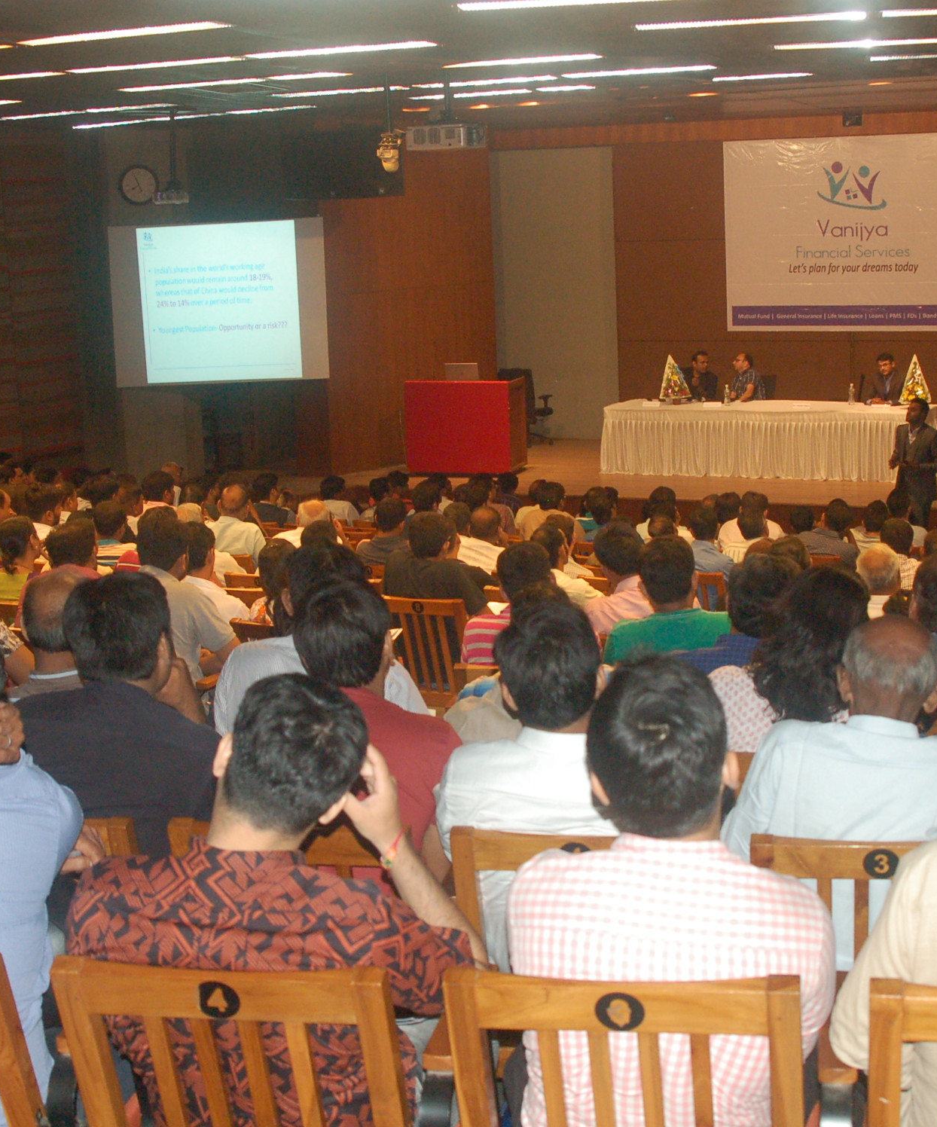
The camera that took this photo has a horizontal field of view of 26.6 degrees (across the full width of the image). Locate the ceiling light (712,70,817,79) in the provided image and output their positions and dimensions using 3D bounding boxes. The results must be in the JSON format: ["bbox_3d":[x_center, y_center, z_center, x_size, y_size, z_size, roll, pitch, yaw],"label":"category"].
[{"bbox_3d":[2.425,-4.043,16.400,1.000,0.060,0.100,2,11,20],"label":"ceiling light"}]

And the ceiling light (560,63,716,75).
[{"bbox_3d":[1.276,-3.683,14.800,1.220,0.060,0.100,3,12,23],"label":"ceiling light"}]

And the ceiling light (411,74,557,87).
[{"bbox_3d":[0.133,-3.872,15.900,1.220,0.080,0.300,1,11,18],"label":"ceiling light"}]

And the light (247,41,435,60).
[{"bbox_3d":[-0.737,-2.982,11.500,1.220,0.080,0.300,1,12,19],"label":"light"}]

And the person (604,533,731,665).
[{"bbox_3d":[0.748,0.493,7.112,0.500,1.260,0.780,0,11,11],"label":"person"}]

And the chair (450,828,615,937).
[{"bbox_3d":[0.266,0.869,3.864,0.500,0.900,0.580,0,11,12],"label":"chair"}]

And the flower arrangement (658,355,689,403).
[{"bbox_3d":[2.279,-2.032,21.900,0.360,0.540,0.220,3,12,25],"label":"flower arrangement"}]

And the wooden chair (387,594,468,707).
[{"bbox_3d":[-0.051,0.538,8.721,0.500,0.900,0.580,3,12,26],"label":"wooden chair"}]

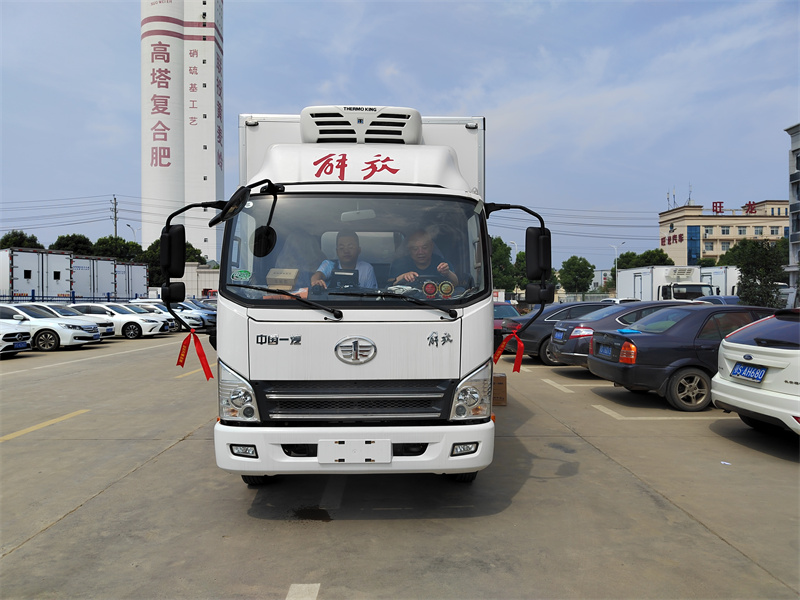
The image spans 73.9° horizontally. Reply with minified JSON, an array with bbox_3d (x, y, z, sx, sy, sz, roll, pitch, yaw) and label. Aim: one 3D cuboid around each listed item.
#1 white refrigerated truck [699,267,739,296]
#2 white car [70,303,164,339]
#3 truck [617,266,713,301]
[{"bbox_3d":[16.950,-0.018,27.205,2.350,3.200,6.000,0,0,-2],"label":"white refrigerated truck"},{"bbox_3d":[-12.150,0.840,22.202,4.920,1.450,1.860,0,0,-1],"label":"white car"},{"bbox_3d":[13.400,-0.018,27.005,2.350,3.200,6.000,0,0,-2],"label":"truck"}]

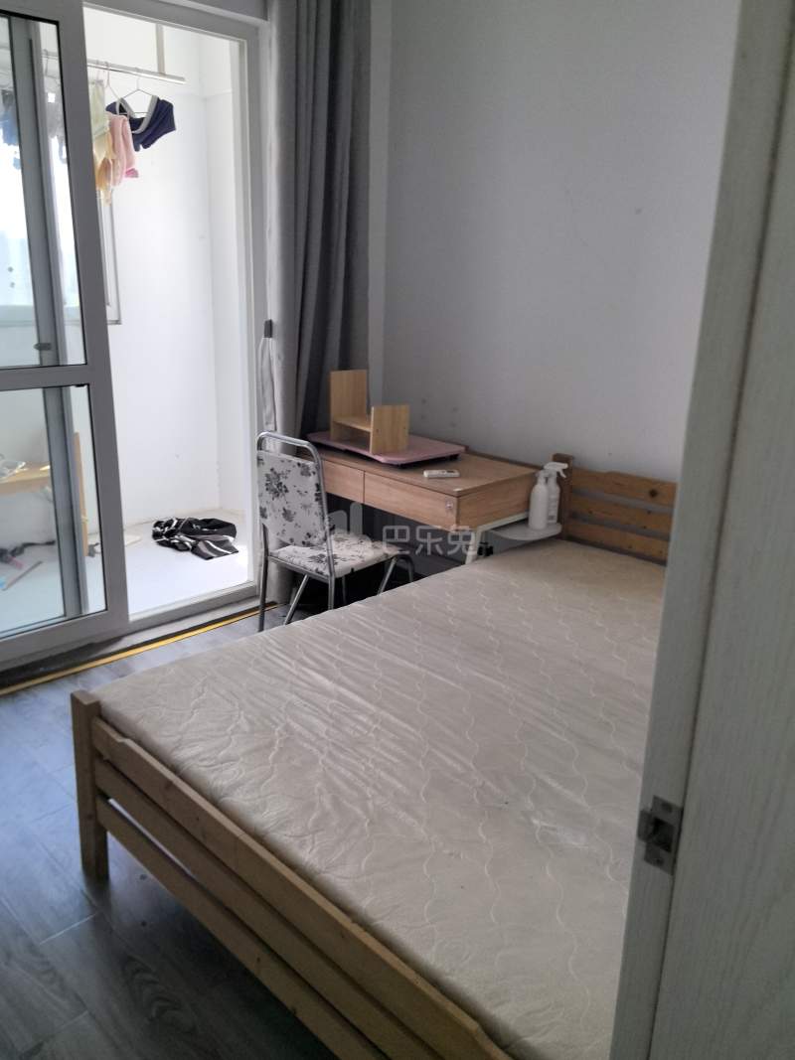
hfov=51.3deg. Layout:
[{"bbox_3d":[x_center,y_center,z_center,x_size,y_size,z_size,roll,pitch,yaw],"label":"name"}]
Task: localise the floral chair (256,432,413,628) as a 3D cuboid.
[{"bbox_3d":[-0.243,0.053,3.449,0.420,0.920,0.500,16,22,40],"label":"floral chair"}]

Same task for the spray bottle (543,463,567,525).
[{"bbox_3d":[0.631,-0.149,3.276,0.096,0.243,0.067,5,17,11],"label":"spray bottle"}]

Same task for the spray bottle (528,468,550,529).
[{"bbox_3d":[0.546,-0.122,3.194,0.070,0.230,0.088,14,21,36],"label":"spray bottle"}]

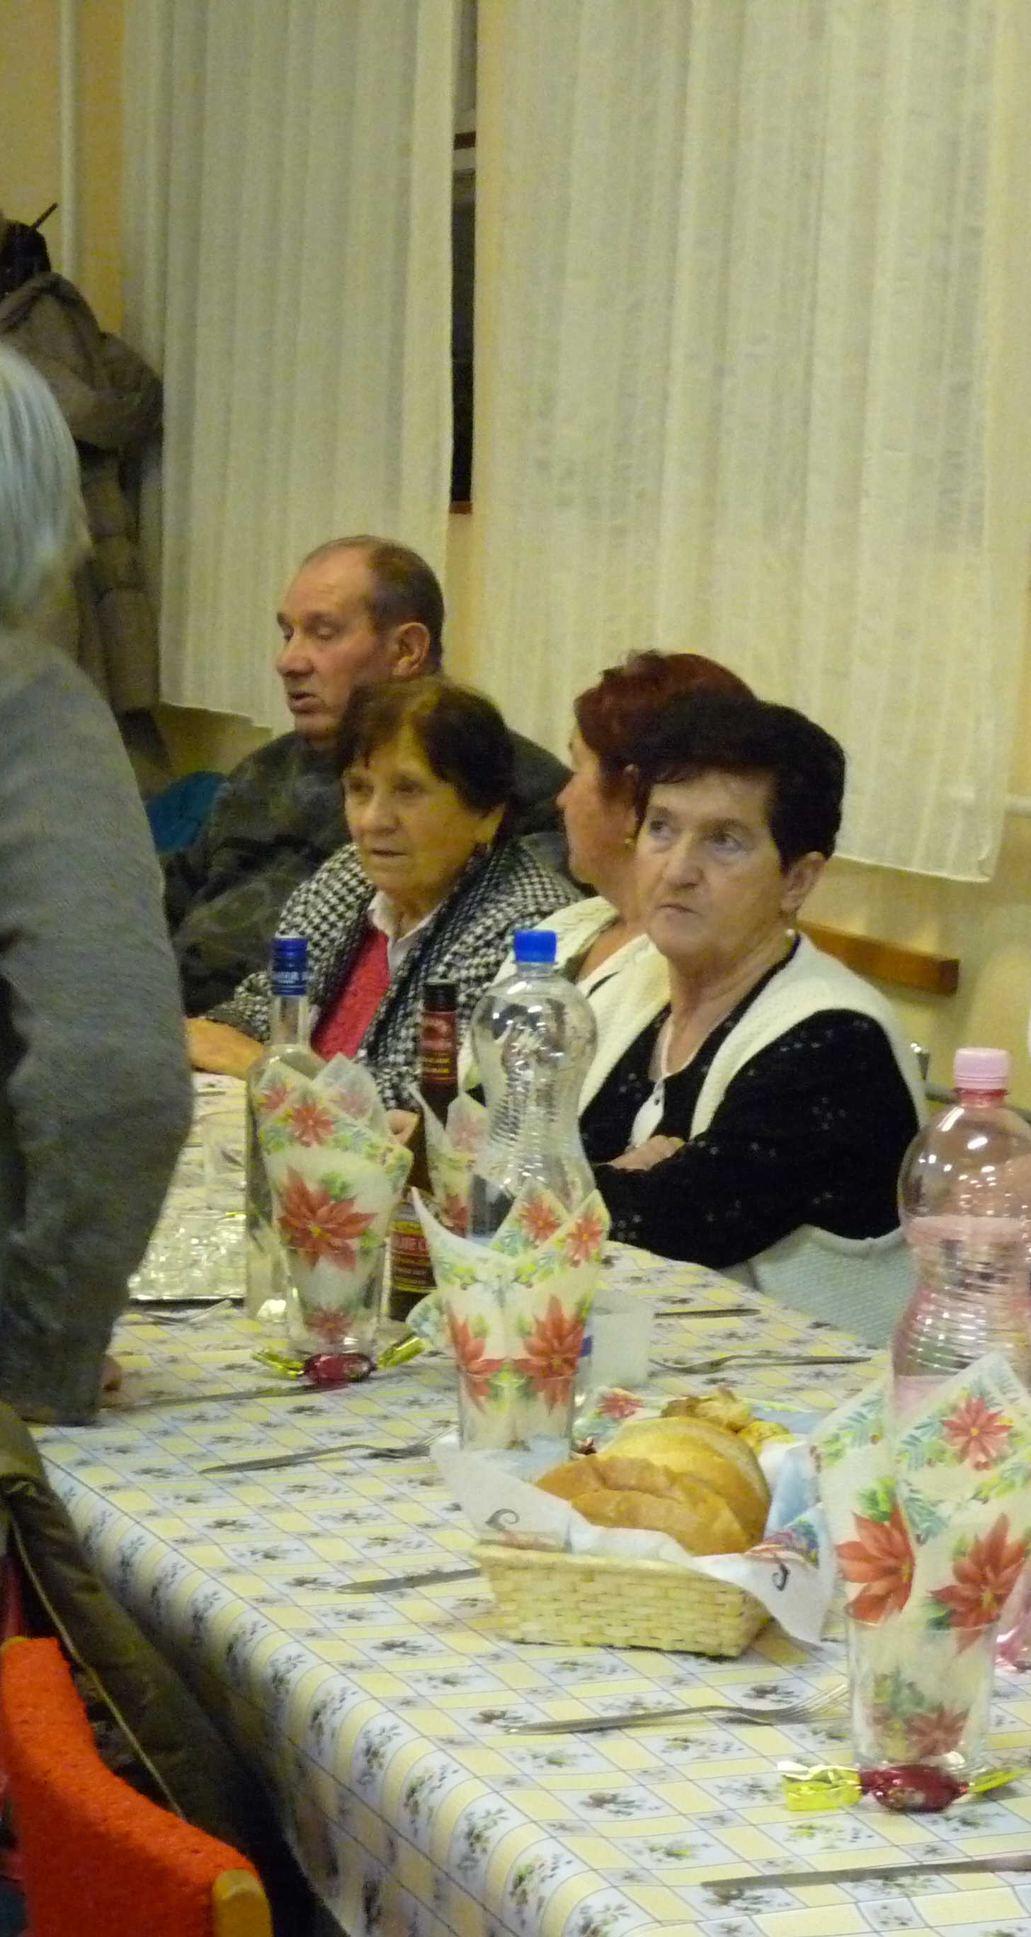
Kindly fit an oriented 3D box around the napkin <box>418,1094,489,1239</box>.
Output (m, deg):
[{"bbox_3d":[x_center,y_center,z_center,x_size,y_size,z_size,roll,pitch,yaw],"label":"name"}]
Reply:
[{"bbox_3d":[-0.001,0.181,3.387,0.125,0.195,0.110,1,6,0],"label":"napkin"}]

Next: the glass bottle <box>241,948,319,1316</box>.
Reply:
[{"bbox_3d":[-0.171,0.121,3.487,0.068,0.287,0.068,0,6,-3],"label":"glass bottle"}]

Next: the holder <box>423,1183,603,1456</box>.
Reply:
[{"bbox_3d":[0.001,0.232,2.990,0.122,0.182,0.110,1,6,0],"label":"holder"}]

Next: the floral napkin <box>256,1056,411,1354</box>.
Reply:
[{"bbox_3d":[-0.133,0.171,3.377,0.117,0.214,0.110,0,6,-2],"label":"floral napkin"}]

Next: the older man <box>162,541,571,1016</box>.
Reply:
[{"bbox_3d":[-0.289,0.159,5.214,0.680,1.300,0.560,-3,7,-29],"label":"older man"}]

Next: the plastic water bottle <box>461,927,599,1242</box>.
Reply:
[{"bbox_3d":[0.015,0.141,3.119,0.088,0.334,0.088,1,6,0],"label":"plastic water bottle"}]

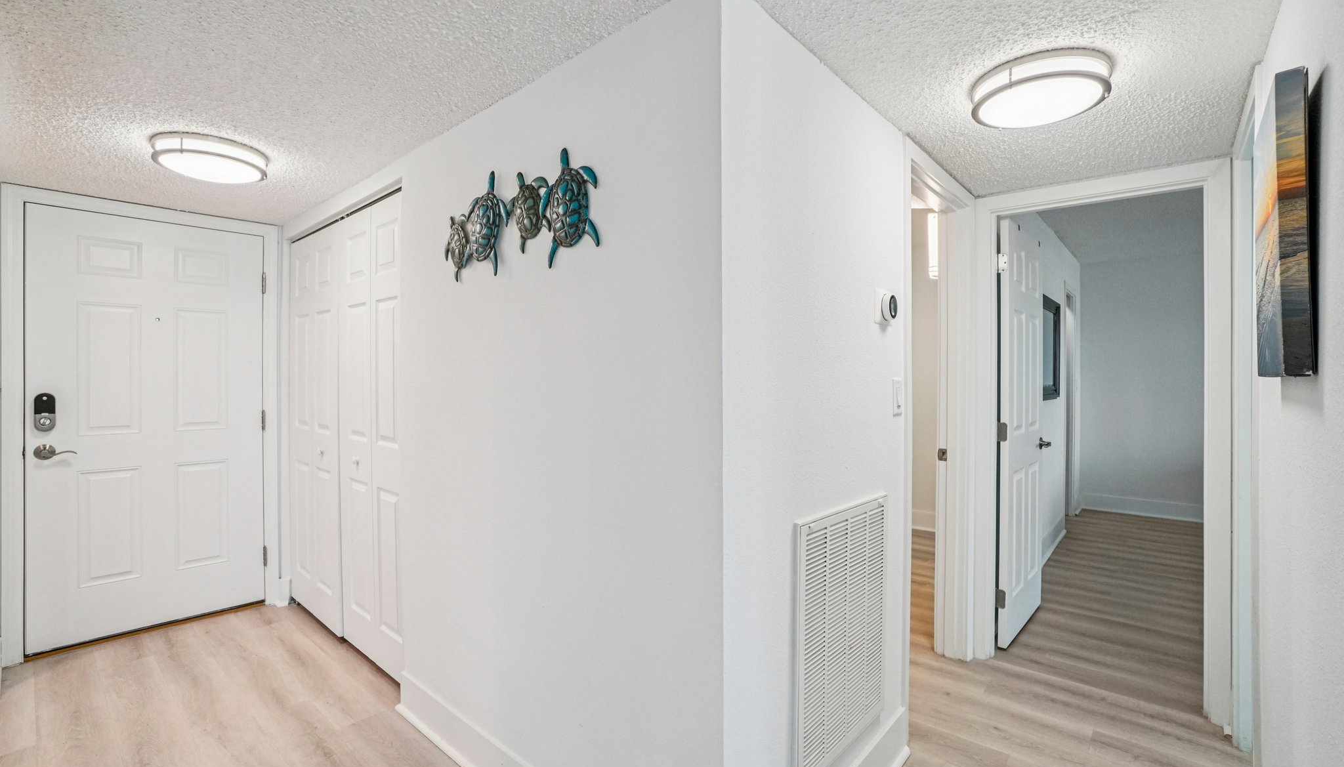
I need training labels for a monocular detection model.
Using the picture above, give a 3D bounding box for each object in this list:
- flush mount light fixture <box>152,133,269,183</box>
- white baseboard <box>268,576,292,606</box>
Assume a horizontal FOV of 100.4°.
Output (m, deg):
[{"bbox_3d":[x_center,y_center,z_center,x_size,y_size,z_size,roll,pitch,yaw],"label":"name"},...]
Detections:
[{"bbox_3d":[-1.716,-0.832,2.092,0.340,0.065,0.340,0,0,0],"label":"flush mount light fixture"},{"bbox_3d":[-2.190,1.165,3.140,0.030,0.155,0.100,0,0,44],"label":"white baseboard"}]

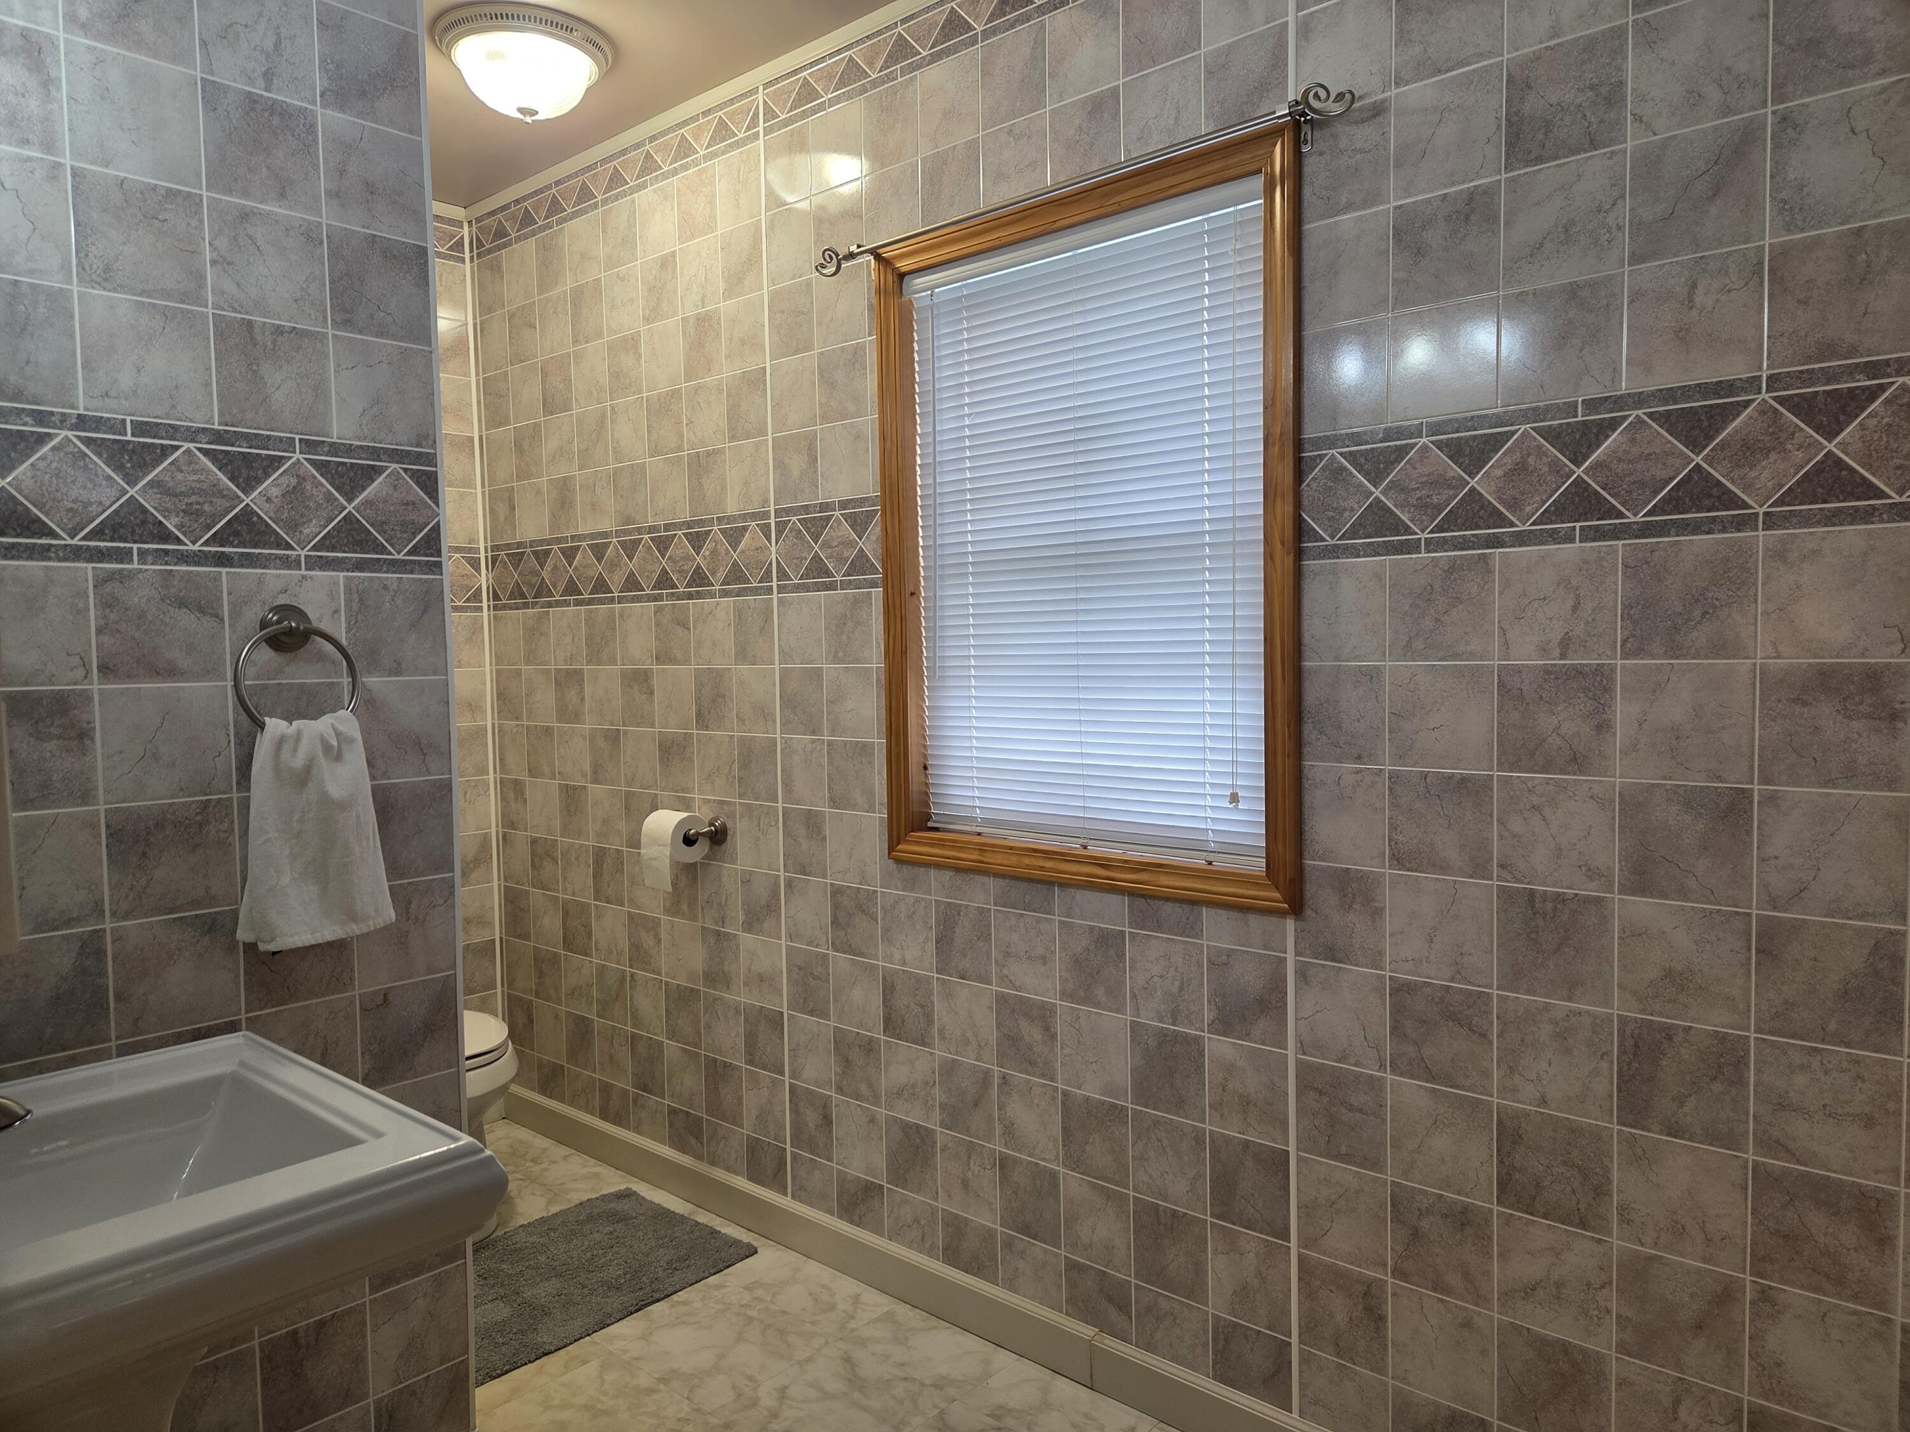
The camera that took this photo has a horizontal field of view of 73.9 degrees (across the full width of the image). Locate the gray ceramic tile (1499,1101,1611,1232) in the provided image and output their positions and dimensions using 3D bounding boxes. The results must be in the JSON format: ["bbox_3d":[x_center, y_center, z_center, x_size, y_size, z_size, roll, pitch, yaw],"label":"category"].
[{"bbox_3d":[0.813,0.614,1.722,0.152,0.153,0.010,2,4,42],"label":"gray ceramic tile"}]

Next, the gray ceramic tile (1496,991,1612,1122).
[{"bbox_3d":[0.813,0.463,1.718,0.150,0.150,0.010,2,4,42],"label":"gray ceramic tile"}]

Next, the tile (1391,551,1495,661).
[{"bbox_3d":[0.688,-0.152,1.783,0.150,0.148,0.010,2,4,42],"label":"tile"}]

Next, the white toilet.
[{"bbox_3d":[-1.319,0.830,3.096,0.700,0.740,0.420,2,4,42],"label":"white toilet"}]

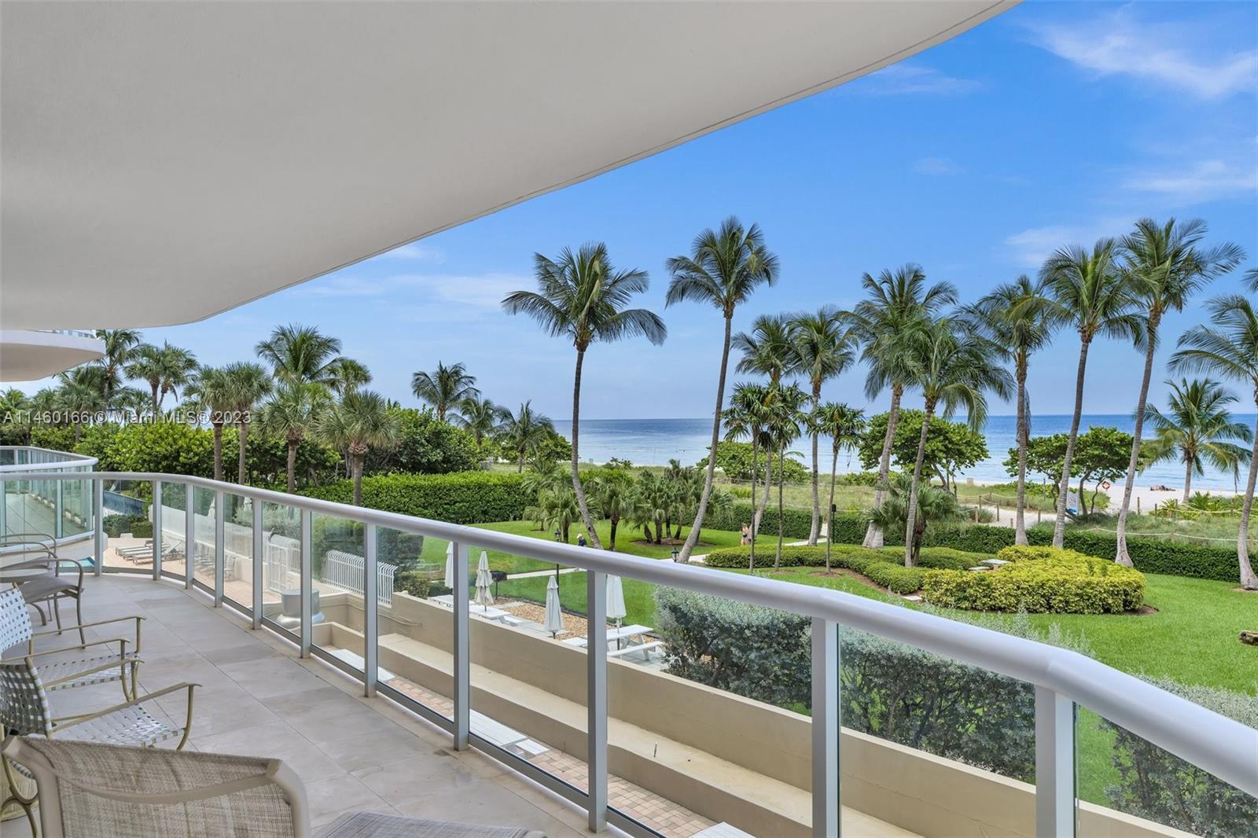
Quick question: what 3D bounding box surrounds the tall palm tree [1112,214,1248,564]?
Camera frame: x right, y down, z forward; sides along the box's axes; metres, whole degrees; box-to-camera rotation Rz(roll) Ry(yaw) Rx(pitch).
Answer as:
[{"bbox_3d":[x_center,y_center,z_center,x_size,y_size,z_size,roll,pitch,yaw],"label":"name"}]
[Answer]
[{"bbox_3d":[25.312,-1.086,38.601,6.060,16.290,5.760,-1,0,0],"label":"tall palm tree"}]

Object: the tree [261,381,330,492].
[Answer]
[{"bbox_3d":[-17.288,2.448,43.500,3.400,8.771,3.400,0,0,-22],"label":"tree"}]

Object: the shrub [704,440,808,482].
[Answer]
[{"bbox_3d":[11.800,3.980,78.000,9.600,3.930,7.000,0,0,0],"label":"shrub"}]

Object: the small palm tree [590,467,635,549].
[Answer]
[{"bbox_3d":[-0.880,4.640,43.000,2.220,4.230,2.300,0,0,0],"label":"small palm tree"}]

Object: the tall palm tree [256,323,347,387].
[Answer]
[{"bbox_3d":[-25.022,-0.075,64.000,6.400,14.406,6.400,0,0,-21],"label":"tall palm tree"}]

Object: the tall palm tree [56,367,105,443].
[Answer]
[{"bbox_3d":[-42.521,1.562,65.000,3.400,10.897,3.400,0,0,-33],"label":"tall palm tree"}]

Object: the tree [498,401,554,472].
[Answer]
[{"bbox_3d":[-10.726,2.532,88.000,5.880,8.780,5.580,-1,0,0],"label":"tree"}]

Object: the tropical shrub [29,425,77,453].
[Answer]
[{"bbox_3d":[-42.590,2.000,62.000,3.560,3.130,3.300,0,0,0],"label":"tropical shrub"}]

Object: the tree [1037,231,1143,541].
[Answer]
[{"bbox_3d":[22.342,-0.807,40.517,4.940,15.760,4.690,-1,0,0],"label":"tree"}]

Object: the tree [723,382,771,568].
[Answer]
[{"bbox_3d":[5.570,2.727,39.443,2.220,8.970,2.110,-1,0,0],"label":"tree"}]

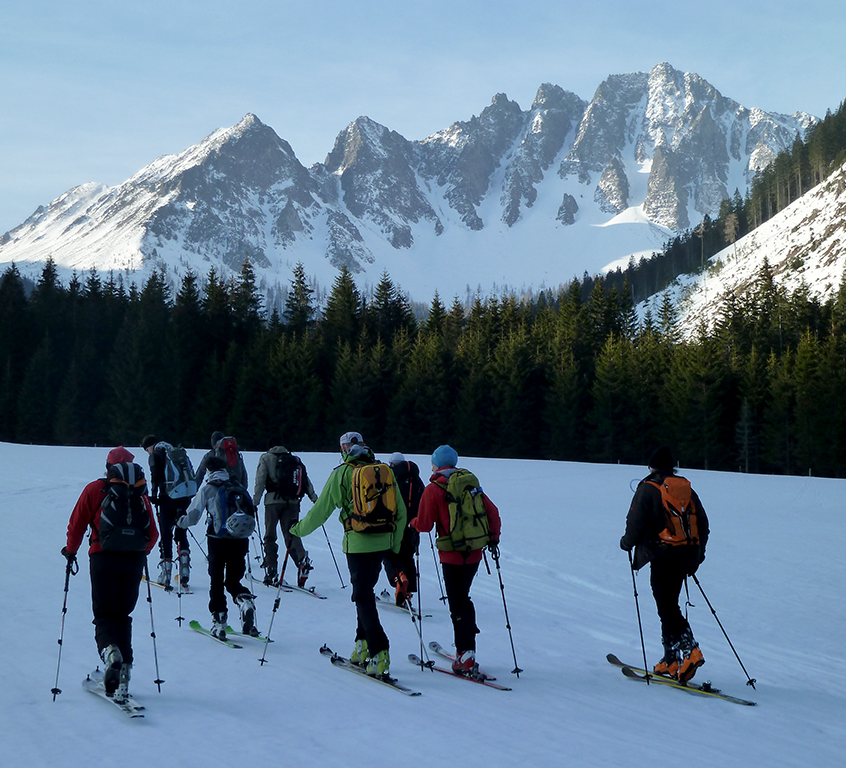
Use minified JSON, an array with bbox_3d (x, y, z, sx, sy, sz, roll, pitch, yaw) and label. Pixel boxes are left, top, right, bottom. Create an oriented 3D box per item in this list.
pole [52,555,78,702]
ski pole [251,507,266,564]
[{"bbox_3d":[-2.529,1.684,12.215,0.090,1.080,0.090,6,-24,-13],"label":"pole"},{"bbox_3d":[-1.891,1.881,20.510,0.090,1.033,0.090,-6,-25,-13],"label":"ski pole"}]

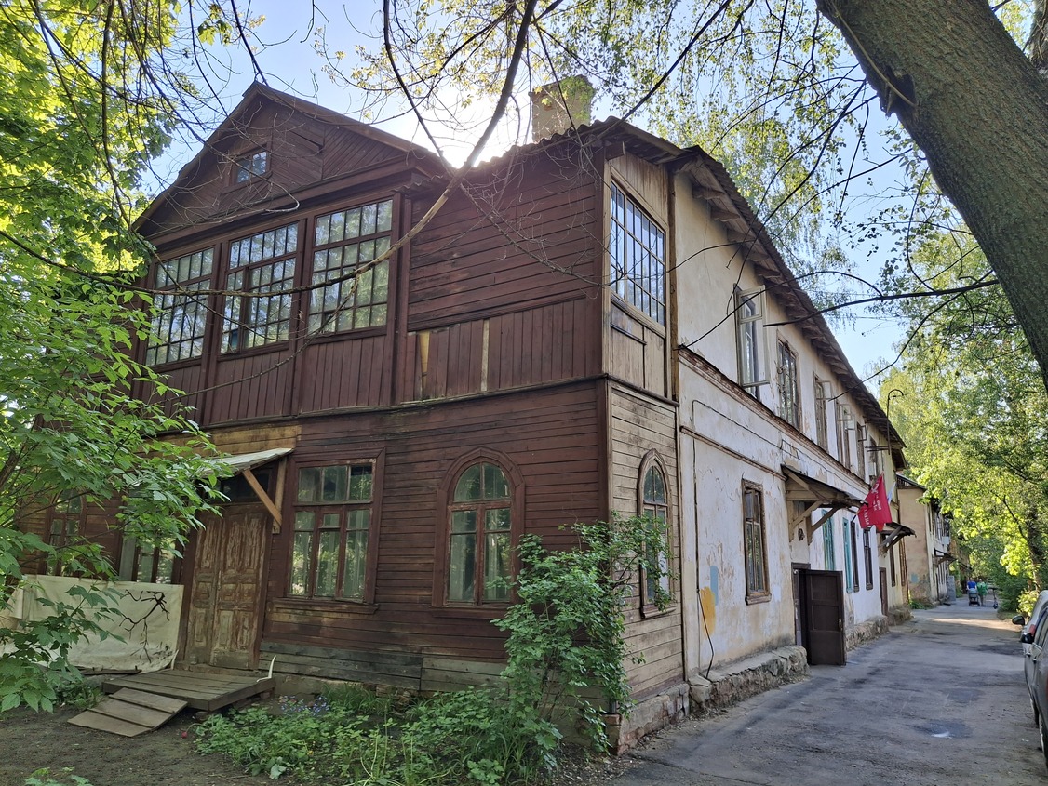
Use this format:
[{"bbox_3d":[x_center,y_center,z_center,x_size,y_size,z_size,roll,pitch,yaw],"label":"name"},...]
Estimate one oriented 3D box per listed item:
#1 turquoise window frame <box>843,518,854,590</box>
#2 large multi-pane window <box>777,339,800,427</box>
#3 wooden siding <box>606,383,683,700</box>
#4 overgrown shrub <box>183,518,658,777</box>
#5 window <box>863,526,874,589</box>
[{"bbox_3d":[8.135,4.084,19.085,0.170,1.806,0.785,-7,-16,31],"label":"turquoise window frame"},{"bbox_3d":[5.483,-0.135,15.750,0.130,1.700,1.420,-7,-15,30],"label":"large multi-pane window"},{"bbox_3d":[1.359,1.594,8.373,0.100,3.150,2.100,-7,-15,30],"label":"wooden siding"},{"bbox_3d":[-0.856,2.332,7.371,4.000,2.150,2.100,-7,-16,31],"label":"overgrown shrub"},{"bbox_3d":[10.644,5.137,23.395,0.130,1.850,1.320,-7,-15,30],"label":"window"}]

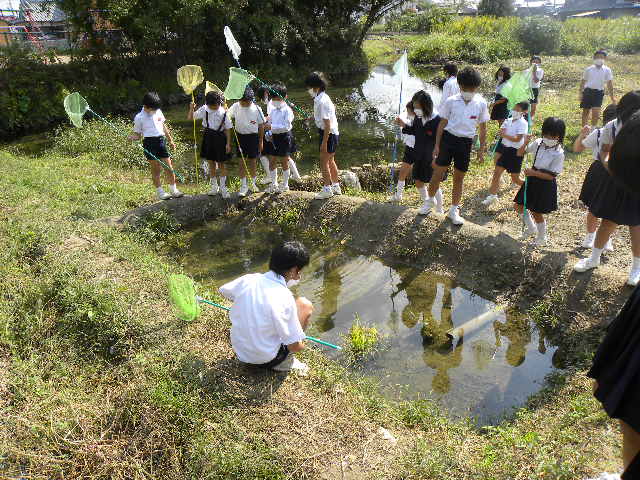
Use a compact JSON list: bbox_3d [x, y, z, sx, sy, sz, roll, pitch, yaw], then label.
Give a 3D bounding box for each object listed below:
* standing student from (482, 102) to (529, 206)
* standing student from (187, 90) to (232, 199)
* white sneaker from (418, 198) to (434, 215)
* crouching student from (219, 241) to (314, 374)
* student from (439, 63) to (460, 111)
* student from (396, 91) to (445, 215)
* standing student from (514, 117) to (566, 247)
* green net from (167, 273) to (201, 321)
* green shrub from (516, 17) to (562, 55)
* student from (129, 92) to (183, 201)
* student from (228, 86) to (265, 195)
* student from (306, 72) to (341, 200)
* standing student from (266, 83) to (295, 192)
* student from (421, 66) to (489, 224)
[{"bbox_3d":[2.046,-0.940,5.313,0.480,1.110,0.420,-20,29,-38],"label":"standing student"},{"bbox_3d":[-1.201,-1.039,5.290,0.460,1.150,0.320,-5,23,-8],"label":"standing student"},{"bbox_3d":[1.067,-0.324,4.796,0.085,0.100,0.215,16,30,34],"label":"white sneaker"},{"bbox_3d":[-0.295,0.383,2.736,0.540,0.760,0.450,-20,29,-37],"label":"crouching student"},{"bbox_3d":[1.808,-1.841,6.835,0.280,1.260,0.380,15,30,33],"label":"student"},{"bbox_3d":[0.981,-0.866,4.755,0.440,1.150,0.400,10,25,25],"label":"student"},{"bbox_3d":[1.971,-0.511,4.256,0.400,1.129,0.370,17,31,36],"label":"standing student"},{"bbox_3d":[-0.912,0.393,3.233,0.260,0.290,0.160,15,28,34],"label":"green net"},{"bbox_3d":[8.923,-8.272,19.541,2.000,1.750,1.900,-2,25,0],"label":"green shrub"},{"bbox_3d":[-1.879,-1.089,5.624,0.480,1.249,0.360,-21,30,-34],"label":"student"},{"bbox_3d":[-0.829,-1.156,5.613,0.390,1.281,0.280,-5,25,-5],"label":"student"},{"bbox_3d":[0.037,-1.076,5.088,0.380,1.300,0.360,-9,24,-18],"label":"student"},{"bbox_3d":[-0.477,-1.224,5.738,0.360,1.273,0.300,-2,25,0],"label":"standing student"},{"bbox_3d":[1.215,-0.838,4.358,0.550,1.380,0.420,3,23,11],"label":"student"}]

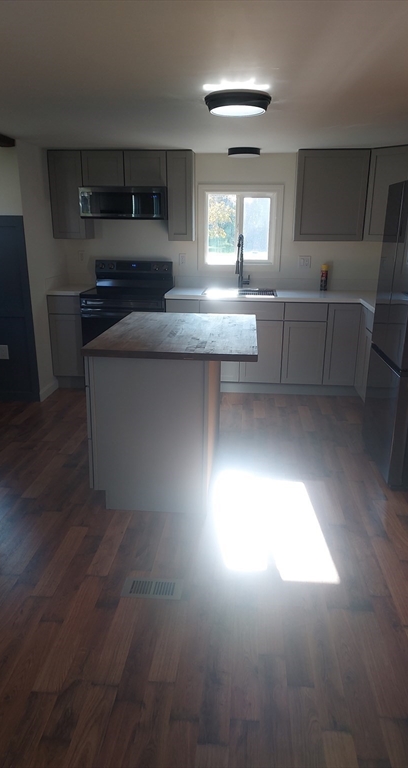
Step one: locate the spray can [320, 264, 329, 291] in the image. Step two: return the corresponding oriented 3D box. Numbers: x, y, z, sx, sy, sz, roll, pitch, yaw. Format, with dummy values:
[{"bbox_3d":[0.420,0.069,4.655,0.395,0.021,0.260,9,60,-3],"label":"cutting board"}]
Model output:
[{"bbox_3d":[1.161,-1.018,5.104,0.066,0.252,0.066,0,17,0],"label":"spray can"}]

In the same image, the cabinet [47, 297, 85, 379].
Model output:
[{"bbox_3d":[-1.247,-0.502,5.218,0.302,0.800,0.616,2,17,4],"label":"cabinet"}]

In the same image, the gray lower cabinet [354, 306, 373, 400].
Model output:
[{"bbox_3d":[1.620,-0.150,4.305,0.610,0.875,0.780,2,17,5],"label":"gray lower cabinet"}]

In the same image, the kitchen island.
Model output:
[{"bbox_3d":[-0.127,0.100,3.380,0.888,0.904,1.204,2,17,5],"label":"kitchen island"}]

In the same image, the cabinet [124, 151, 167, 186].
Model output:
[{"bbox_3d":[-0.504,-1.950,4.878,0.381,0.307,0.329,2,17,4],"label":"cabinet"}]

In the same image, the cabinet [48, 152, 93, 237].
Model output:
[{"bbox_3d":[-1.227,-1.755,4.990,0.302,0.757,0.329,2,17,4],"label":"cabinet"}]

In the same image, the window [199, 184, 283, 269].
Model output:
[{"bbox_3d":[0.348,-1.484,5.088,0.793,0.773,0.100,2,17,5],"label":"window"}]

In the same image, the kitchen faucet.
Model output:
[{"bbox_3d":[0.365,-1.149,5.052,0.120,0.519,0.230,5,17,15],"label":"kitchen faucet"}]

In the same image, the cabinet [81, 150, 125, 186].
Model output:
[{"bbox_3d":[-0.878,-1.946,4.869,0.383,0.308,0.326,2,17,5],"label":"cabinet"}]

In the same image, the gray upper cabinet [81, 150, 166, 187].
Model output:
[{"bbox_3d":[-0.688,-1.940,4.853,0.764,0.308,0.326,2,17,5],"label":"gray upper cabinet"}]

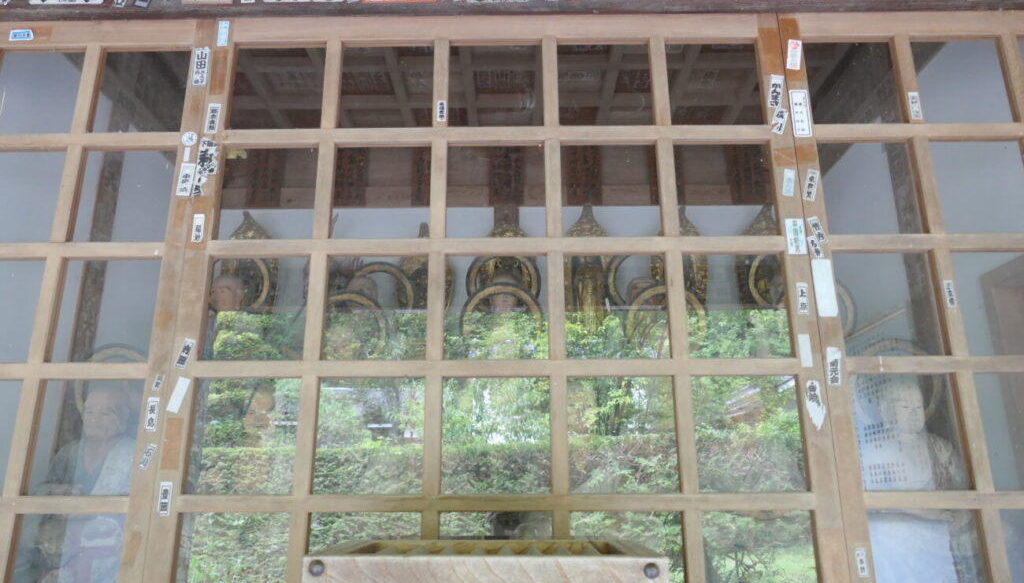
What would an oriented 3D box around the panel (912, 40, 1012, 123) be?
[{"bbox_3d":[1.059,-0.494,1.688,0.215,0.230,0.006,0,-16,0],"label":"panel"}]

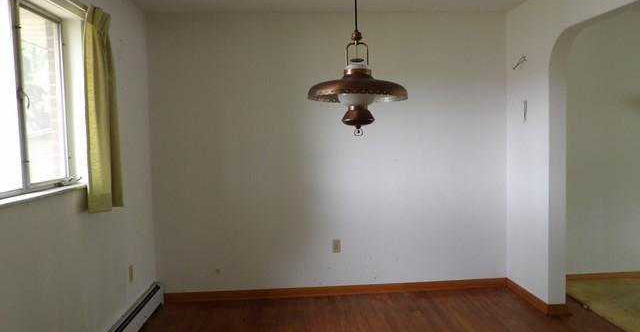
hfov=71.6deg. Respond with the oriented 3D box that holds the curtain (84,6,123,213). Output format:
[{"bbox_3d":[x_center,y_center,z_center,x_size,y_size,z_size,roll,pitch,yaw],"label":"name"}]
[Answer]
[{"bbox_3d":[-1.280,-0.330,2.625,0.110,1.185,0.265,-2,4,-4],"label":"curtain"}]

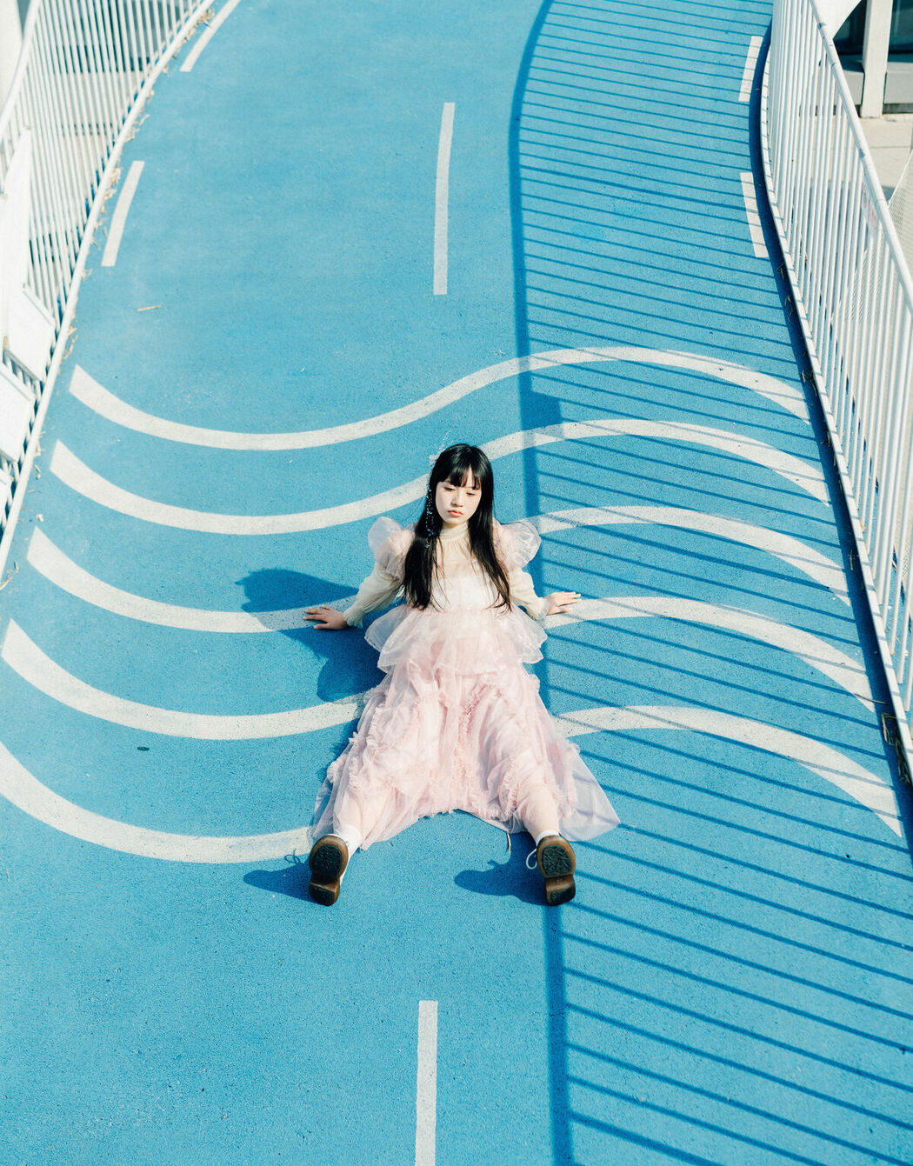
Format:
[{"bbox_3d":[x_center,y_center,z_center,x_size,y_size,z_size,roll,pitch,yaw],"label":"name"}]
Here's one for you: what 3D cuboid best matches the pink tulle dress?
[{"bbox_3d":[0.022,0.211,6.044,0.860,0.531,1.054,-1,37,1],"label":"pink tulle dress"}]

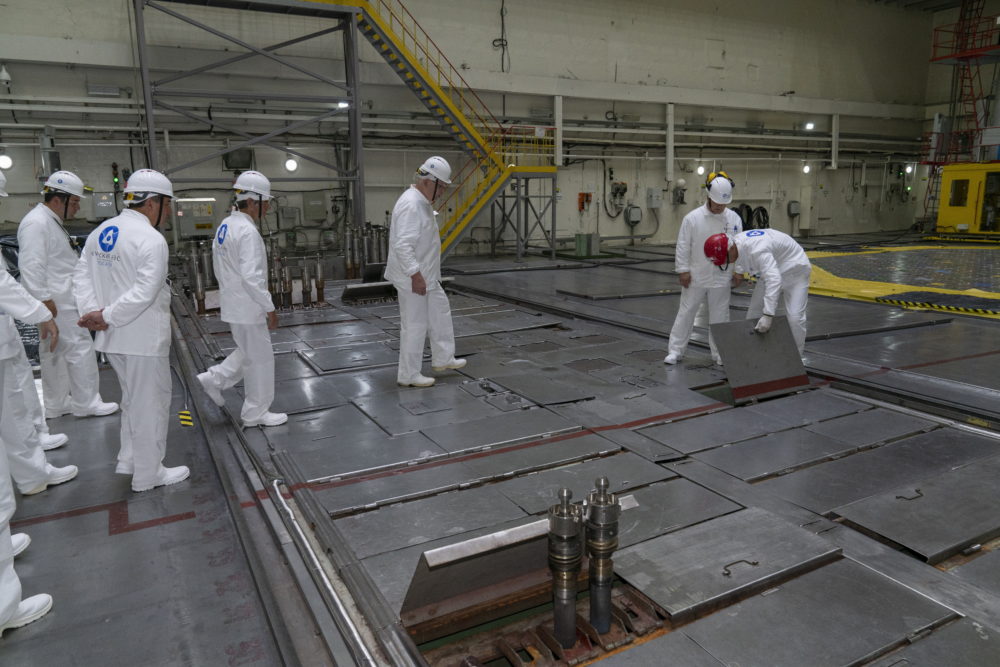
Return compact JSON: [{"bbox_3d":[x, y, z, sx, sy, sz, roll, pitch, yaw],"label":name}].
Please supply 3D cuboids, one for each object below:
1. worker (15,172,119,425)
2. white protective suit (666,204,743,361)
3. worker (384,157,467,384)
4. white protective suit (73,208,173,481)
[{"bbox_3d":[-3.264,-0.293,5.242,0.660,1.828,0.570,-10,14,-38],"label":"worker"},{"bbox_3d":[1.909,-0.457,6.555,0.660,1.500,0.400,0,11,7],"label":"white protective suit"},{"bbox_3d":[-0.629,-0.516,5.864,0.700,1.900,0.550,-1,11,-1],"label":"worker"},{"bbox_3d":[-2.124,0.078,3.918,0.560,1.538,0.460,8,14,38],"label":"white protective suit"}]

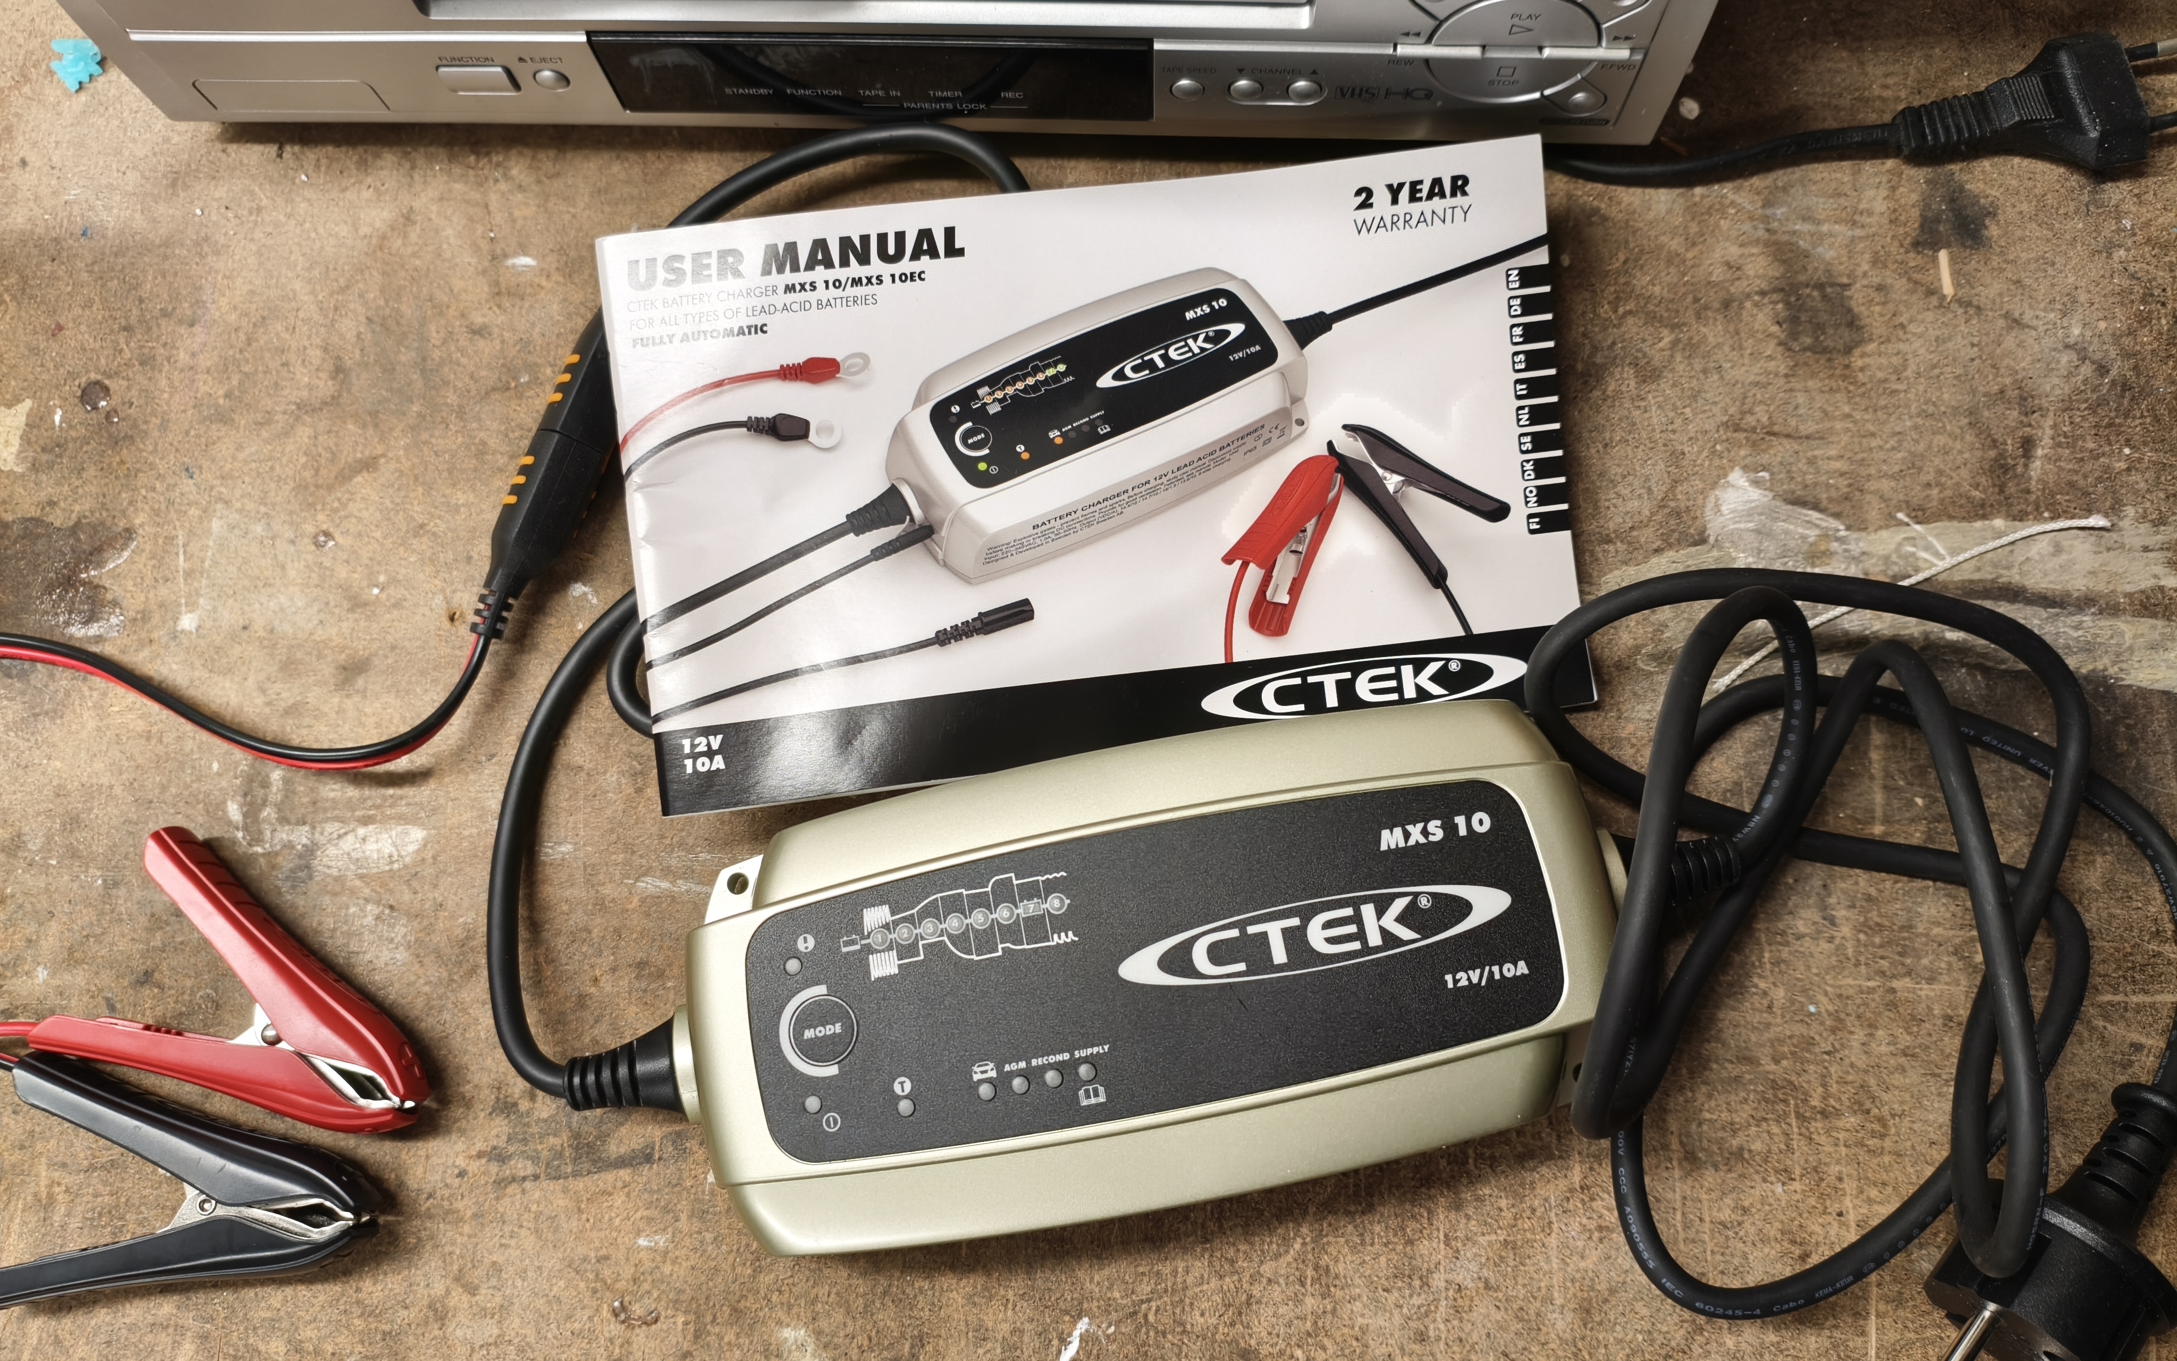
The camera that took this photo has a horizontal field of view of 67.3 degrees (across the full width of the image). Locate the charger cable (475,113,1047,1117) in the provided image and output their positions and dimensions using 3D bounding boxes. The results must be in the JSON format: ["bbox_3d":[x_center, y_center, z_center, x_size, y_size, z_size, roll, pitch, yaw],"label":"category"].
[{"bbox_3d":[-0.073,-0.016,0.363,0.120,0.025,0.219,0,82,2],"label":"charger cable"}]

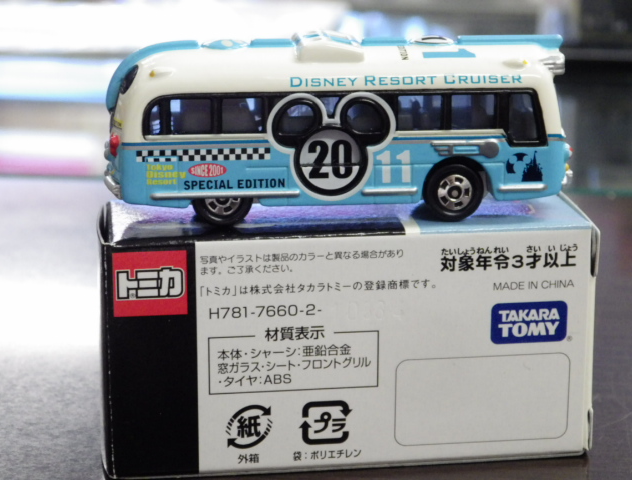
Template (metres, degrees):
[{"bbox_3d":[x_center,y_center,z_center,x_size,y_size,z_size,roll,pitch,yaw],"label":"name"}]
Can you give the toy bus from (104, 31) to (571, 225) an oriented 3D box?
[{"bbox_3d":[0.003,-0.020,0.322,0.078,0.030,0.025,-1,14,-5],"label":"toy bus"}]

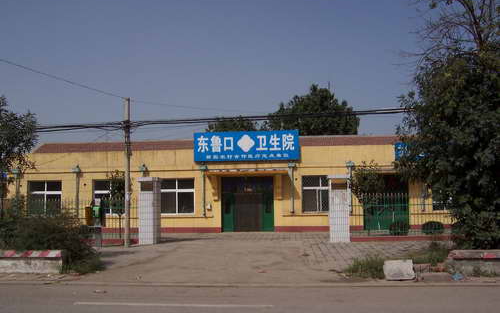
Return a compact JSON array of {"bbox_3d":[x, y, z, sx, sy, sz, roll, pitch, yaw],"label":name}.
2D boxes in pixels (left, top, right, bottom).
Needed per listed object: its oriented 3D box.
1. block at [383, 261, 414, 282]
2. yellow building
[{"bbox_3d":[3.094,2.359,9.927,0.570,0.360,0.420,-1,-5,6],"label":"block"},{"bbox_3d":[-1.058,1.689,27.083,22.721,4.750,7.000,-1,-5,6],"label":"yellow building"}]

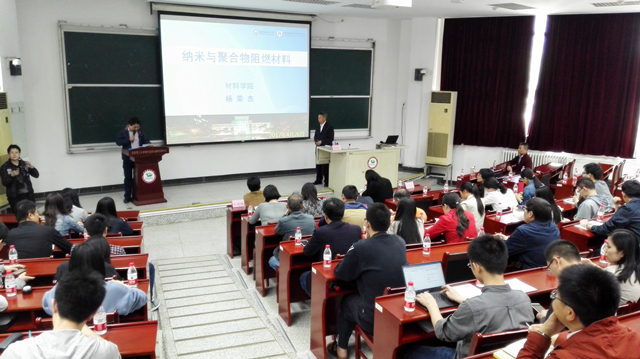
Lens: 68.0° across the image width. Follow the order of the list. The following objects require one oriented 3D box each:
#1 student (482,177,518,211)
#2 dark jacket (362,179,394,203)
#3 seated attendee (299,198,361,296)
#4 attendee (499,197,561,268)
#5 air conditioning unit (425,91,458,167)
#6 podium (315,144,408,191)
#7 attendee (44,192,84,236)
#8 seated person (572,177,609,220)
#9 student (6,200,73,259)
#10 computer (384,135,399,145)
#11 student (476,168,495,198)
[{"bbox_3d":[2.463,0.606,6.531,0.500,1.220,0.750,-6,14,-34],"label":"student"},{"bbox_3d":[1.000,0.311,8.224,0.550,0.620,0.480,-8,14,-38],"label":"dark jacket"},{"bbox_3d":[0.103,0.829,4.496,0.560,1.290,0.750,-4,13,-26],"label":"seated attendee"},{"bbox_3d":[1.756,0.829,4.205,0.560,1.290,0.750,-5,13,-30],"label":"attendee"},{"bbox_3d":[3.118,-1.304,12.151,0.578,1.840,0.345,9,14,33],"label":"air conditioning unit"},{"bbox_3d":[0.989,-0.226,10.846,2.000,0.980,0.950,-4,13,-24],"label":"podium"},{"bbox_3d":[-3.036,0.760,5.619,0.520,1.220,0.720,0,11,-2],"label":"attendee"},{"bbox_3d":[3.560,0.541,6.345,0.500,1.200,0.700,-8,15,-37],"label":"seated person"},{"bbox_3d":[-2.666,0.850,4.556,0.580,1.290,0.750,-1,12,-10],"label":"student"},{"bbox_3d":[1.627,-0.942,11.097,0.340,0.230,0.290,-4,13,-24],"label":"computer"},{"bbox_3d":[2.857,0.401,8.227,0.480,1.200,0.720,-9,15,-39],"label":"student"}]

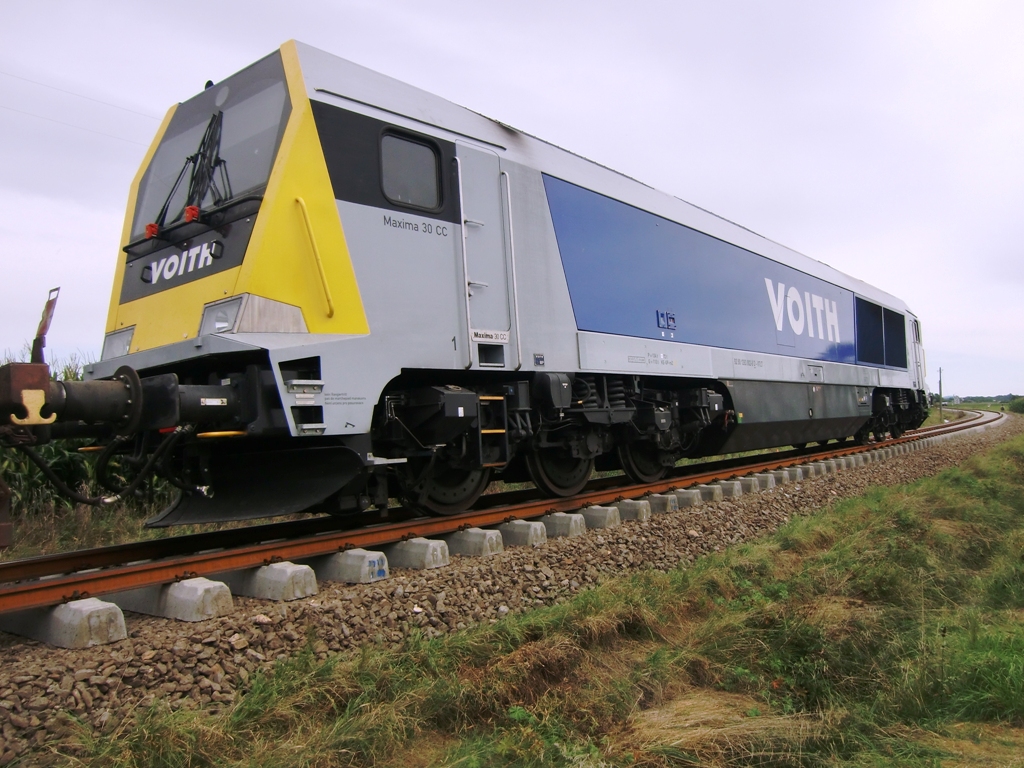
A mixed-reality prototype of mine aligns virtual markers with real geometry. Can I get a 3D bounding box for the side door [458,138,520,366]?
[{"bbox_3d":[-0.223,-1.231,6.918,0.100,2.150,0.670,-7,-6,40],"label":"side door"}]

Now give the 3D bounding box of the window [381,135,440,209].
[{"bbox_3d":[-0.891,-1.905,6.331,0.560,0.600,0.080,0,-6,-44],"label":"window"}]

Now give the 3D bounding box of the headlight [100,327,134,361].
[{"bbox_3d":[-3.624,-0.363,6.548,0.520,0.290,0.150,-7,-6,40],"label":"headlight"}]

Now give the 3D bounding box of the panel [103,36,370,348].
[{"bbox_3d":[-2.622,-1.579,6.391,2.720,2.550,1.120,-7,-6,40],"label":"panel"}]

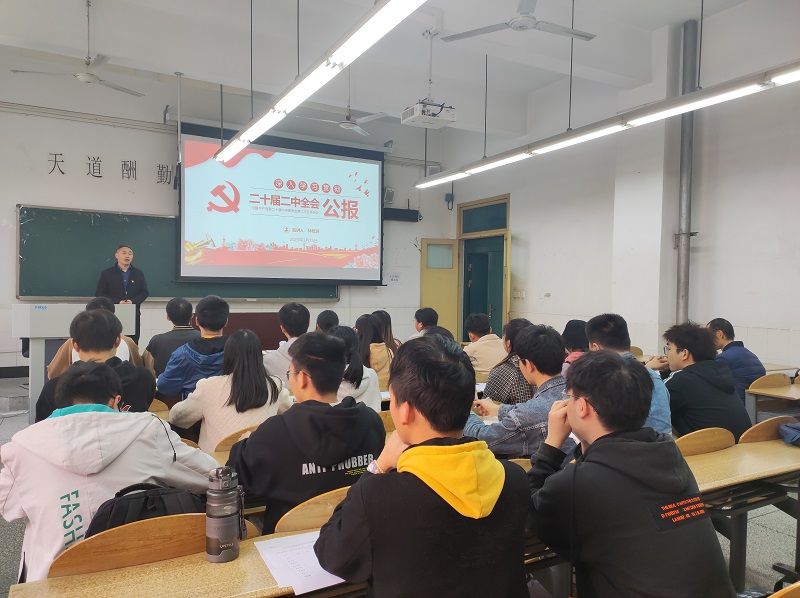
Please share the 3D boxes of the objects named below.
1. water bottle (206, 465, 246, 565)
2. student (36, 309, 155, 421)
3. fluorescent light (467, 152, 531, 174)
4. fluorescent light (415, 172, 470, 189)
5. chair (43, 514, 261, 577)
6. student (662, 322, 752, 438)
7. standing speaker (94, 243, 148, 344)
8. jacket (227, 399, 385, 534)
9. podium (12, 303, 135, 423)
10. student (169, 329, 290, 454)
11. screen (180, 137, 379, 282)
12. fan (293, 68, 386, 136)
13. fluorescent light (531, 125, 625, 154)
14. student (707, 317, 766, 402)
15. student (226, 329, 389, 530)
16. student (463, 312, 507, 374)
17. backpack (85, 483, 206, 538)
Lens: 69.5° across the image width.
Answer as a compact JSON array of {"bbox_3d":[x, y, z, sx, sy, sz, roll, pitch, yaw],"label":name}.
[{"bbox_3d":[-0.436,0.529,1.437,0.088,0.217,0.083,0,1,-25],"label":"water bottle"},{"bbox_3d":[-1.229,0.686,2.369,0.500,1.295,0.700,0,1,-29],"label":"student"},{"bbox_3d":[1.127,-1.596,6.728,0.140,0.090,1.210,0,1,-29],"label":"fluorescent light"},{"bbox_3d":[0.594,-1.672,7.992,0.180,0.090,1.240,0,1,-29],"label":"fluorescent light"},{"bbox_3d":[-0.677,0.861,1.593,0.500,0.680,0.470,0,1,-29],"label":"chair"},{"bbox_3d":[1.254,0.735,2.732,0.530,1.270,0.680,0,1,-37],"label":"student"},{"bbox_3d":[-3.380,0.199,7.054,0.570,1.690,0.360,0,1,-34],"label":"standing speaker"},{"bbox_3d":[-0.303,0.607,1.851,0.470,0.600,0.430,0,1,-29],"label":"jacket"},{"bbox_3d":[-3.325,0.636,5.930,1.060,1.180,0.700,0,1,-29],"label":"podium"},{"bbox_3d":[-0.794,0.745,2.647,0.500,1.230,0.720,0,1,-29],"label":"student"},{"bbox_3d":[-1.679,-1.263,8.764,3.125,1.997,0.060,0,1,-29],"label":"screen"},{"bbox_3d":[-0.670,-2.549,7.162,1.270,0.850,1.270,0,1,-29],"label":"fan"},{"bbox_3d":[1.715,-1.565,5.659,0.140,0.090,1.210,0,1,-29],"label":"fluorescent light"},{"bbox_3d":[2.380,0.752,4.356,0.520,1.215,0.680,0,1,-29],"label":"student"},{"bbox_3d":[-0.294,0.737,1.914,0.540,1.244,0.690,0,1,-36],"label":"student"},{"bbox_3d":[0.523,0.725,4.434,0.500,1.250,0.720,0,1,-29],"label":"student"},{"bbox_3d":[-0.650,0.717,1.547,0.330,0.450,0.200,0,1,-29],"label":"backpack"}]

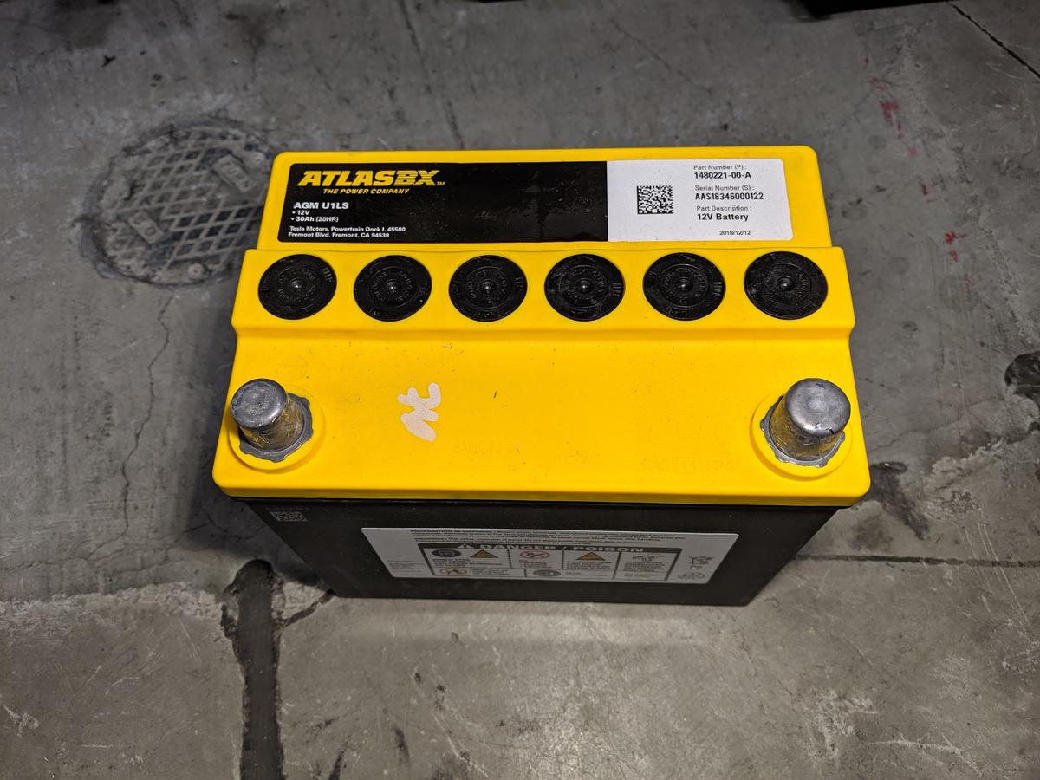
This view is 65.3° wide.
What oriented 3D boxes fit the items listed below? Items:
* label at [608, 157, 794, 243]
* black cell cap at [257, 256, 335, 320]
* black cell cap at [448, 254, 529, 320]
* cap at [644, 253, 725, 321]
[{"bbox_3d":[0.062,-0.066,0.282,0.062,0.001,0.035,0,64,3],"label":"label"},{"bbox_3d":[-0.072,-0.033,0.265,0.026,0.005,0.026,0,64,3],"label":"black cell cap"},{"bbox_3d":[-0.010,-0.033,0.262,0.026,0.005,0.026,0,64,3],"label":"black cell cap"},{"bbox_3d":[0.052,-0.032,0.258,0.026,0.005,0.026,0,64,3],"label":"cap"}]

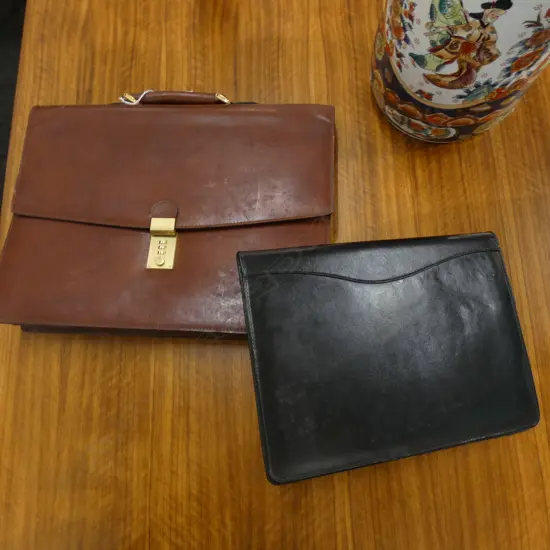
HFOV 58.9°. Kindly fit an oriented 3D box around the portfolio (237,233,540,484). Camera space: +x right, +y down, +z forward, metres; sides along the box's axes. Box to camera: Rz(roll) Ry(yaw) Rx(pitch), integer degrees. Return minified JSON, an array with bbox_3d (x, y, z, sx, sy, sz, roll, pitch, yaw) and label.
[{"bbox_3d":[0.146,0.085,0.599,0.362,0.024,0.262,-6,78,-15],"label":"portfolio"}]

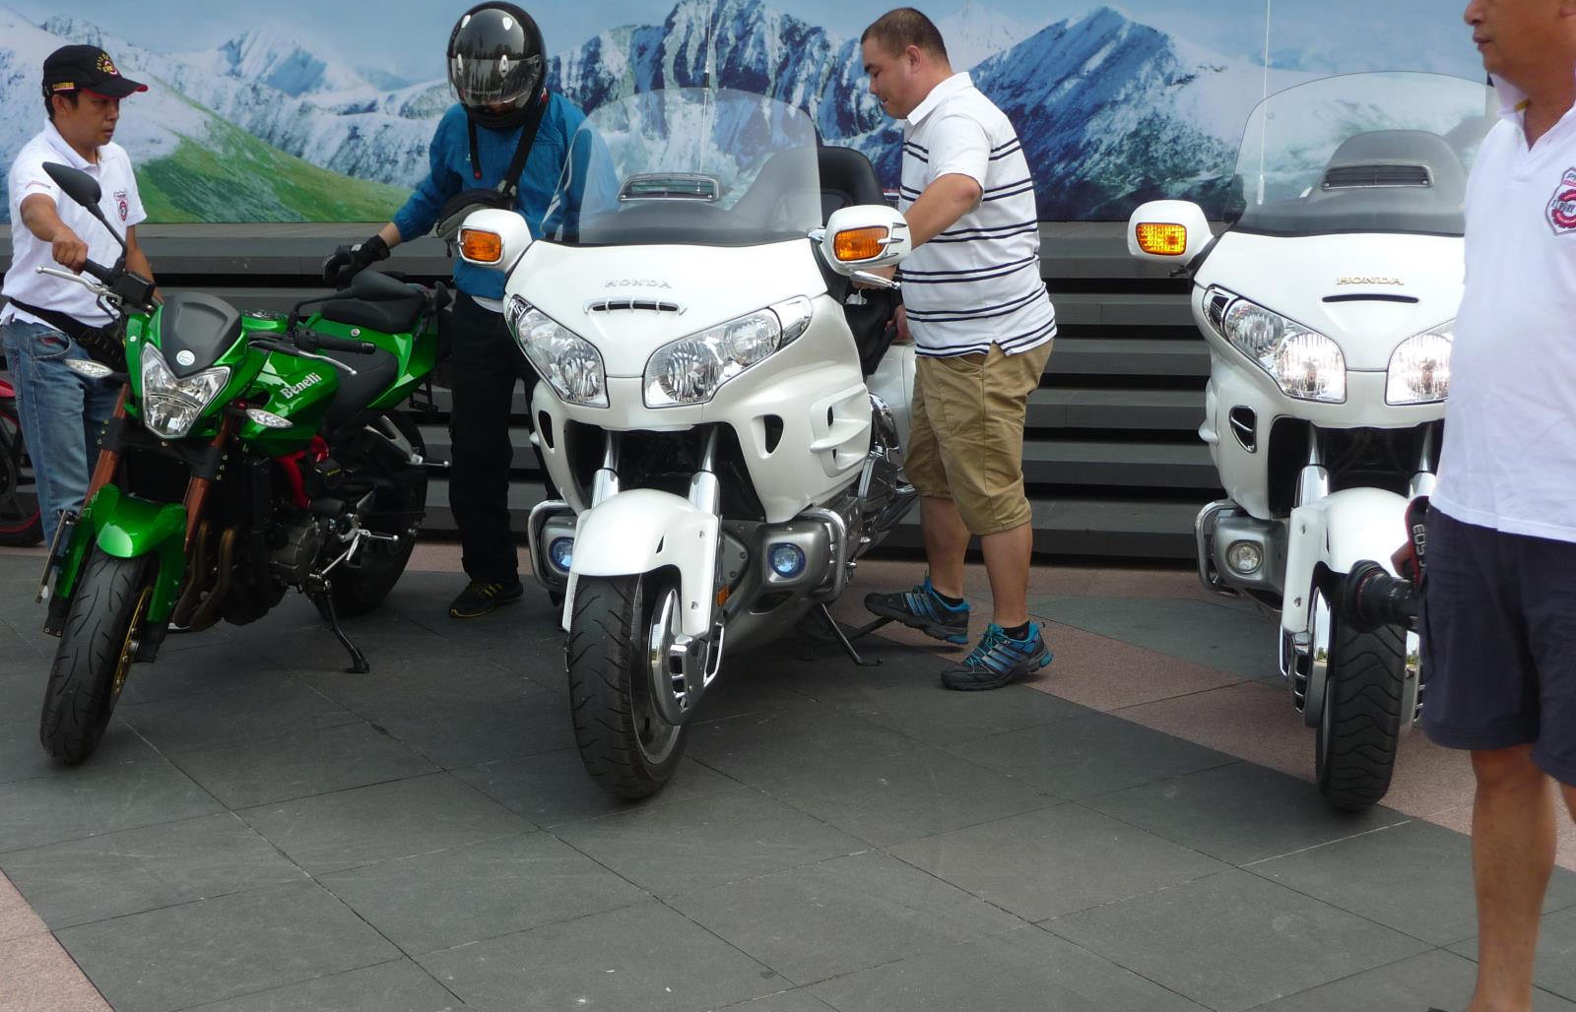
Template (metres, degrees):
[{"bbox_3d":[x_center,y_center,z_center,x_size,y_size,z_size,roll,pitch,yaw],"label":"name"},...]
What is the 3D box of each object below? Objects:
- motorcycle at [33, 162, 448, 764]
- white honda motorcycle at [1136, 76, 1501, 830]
[{"bbox_3d":[-1.383,-0.157,5.726,0.860,1.250,2.130,9,13,13],"label":"motorcycle"},{"bbox_3d":[1.503,-0.286,5.323,1.020,1.500,2.630,2,11,20],"label":"white honda motorcycle"}]

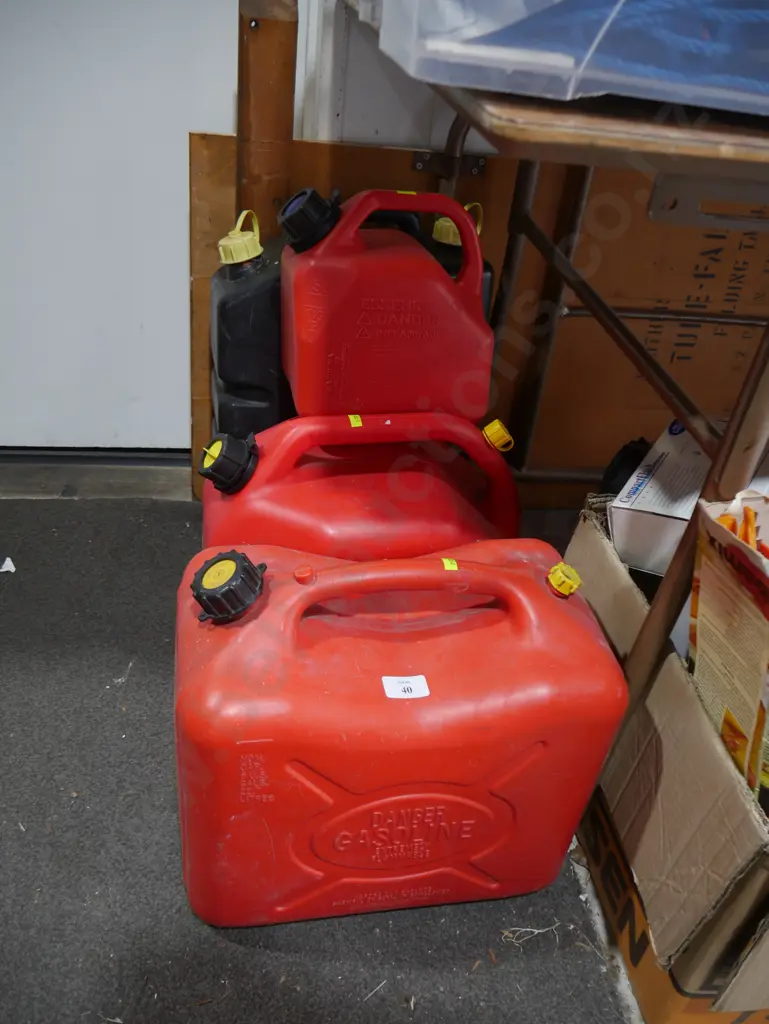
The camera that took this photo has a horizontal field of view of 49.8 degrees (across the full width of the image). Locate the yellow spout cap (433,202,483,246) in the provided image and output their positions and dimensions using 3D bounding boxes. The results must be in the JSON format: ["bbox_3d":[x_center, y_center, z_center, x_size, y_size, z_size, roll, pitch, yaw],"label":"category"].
[{"bbox_3d":[0.122,-0.477,1.360,0.073,0.065,0.067,13,32,1],"label":"yellow spout cap"}]

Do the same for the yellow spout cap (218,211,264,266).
[{"bbox_3d":[-0.224,-0.423,1.270,0.070,0.066,0.067,-16,35,-5],"label":"yellow spout cap"}]

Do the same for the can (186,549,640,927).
[{"bbox_3d":[-0.004,0.205,0.854,0.393,0.355,0.220,0,33,-11],"label":"can"}]

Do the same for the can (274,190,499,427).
[{"bbox_3d":[-0.003,-0.287,1.138,0.279,0.286,0.175,-1,25,-12],"label":"can"}]

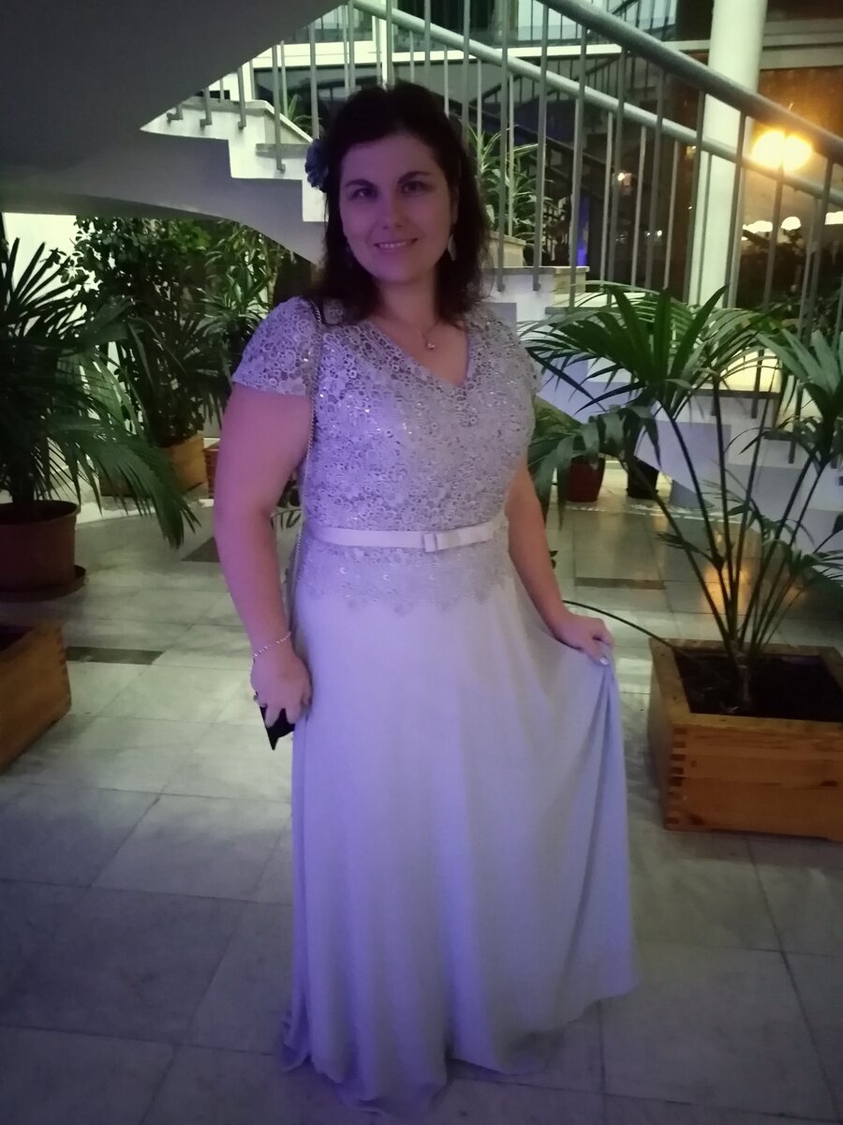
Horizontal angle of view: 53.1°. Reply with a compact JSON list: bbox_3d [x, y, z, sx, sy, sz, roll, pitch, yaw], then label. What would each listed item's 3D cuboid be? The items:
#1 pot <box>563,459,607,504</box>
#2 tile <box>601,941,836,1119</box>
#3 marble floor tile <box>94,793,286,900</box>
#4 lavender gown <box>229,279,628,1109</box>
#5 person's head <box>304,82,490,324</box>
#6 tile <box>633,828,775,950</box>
[{"bbox_3d":[1.053,-0.532,5.449,0.260,0.280,0.260,-1,19,0],"label":"pot"},{"bbox_3d":[0.554,0.900,1.671,0.400,0.014,0.400,2,19,8],"label":"tile"},{"bbox_3d":[-0.578,0.736,2.210,0.400,0.014,0.400,2,19,8],"label":"marble floor tile"},{"bbox_3d":[0.053,0.239,1.489,0.700,1.370,0.450,-9,20,-22],"label":"lavender gown"},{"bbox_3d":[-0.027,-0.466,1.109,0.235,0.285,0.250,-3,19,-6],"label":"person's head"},{"bbox_3d":[0.610,0.773,2.046,0.400,0.014,0.400,2,19,8],"label":"tile"}]

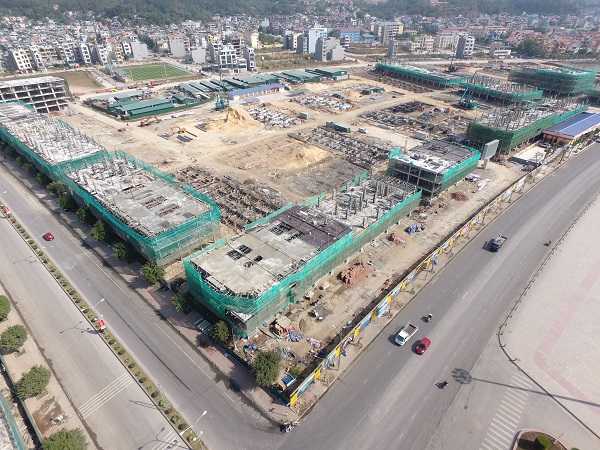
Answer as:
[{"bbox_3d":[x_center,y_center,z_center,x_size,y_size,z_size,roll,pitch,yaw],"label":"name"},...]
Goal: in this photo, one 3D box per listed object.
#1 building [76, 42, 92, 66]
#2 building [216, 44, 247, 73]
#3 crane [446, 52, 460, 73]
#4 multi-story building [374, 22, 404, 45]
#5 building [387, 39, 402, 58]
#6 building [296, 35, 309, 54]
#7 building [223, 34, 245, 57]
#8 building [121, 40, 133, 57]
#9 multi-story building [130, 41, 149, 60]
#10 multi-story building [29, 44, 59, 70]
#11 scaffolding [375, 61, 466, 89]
[{"bbox_3d":[-197.030,-156.500,317.390,4.830,17.070,15.960,-23,39,-30],"label":"building"},{"bbox_3d":[-63.190,-149.340,311.380,22.000,21.500,14.000,-14,36,-19],"label":"building"},{"bbox_3d":[131.010,-139.520,295.830,9.000,15.500,5.000,2,34,4],"label":"crane"},{"bbox_3d":[143.730,-306.290,558.110,36.000,29.000,24.000,-17,36,-25],"label":"multi-story building"},{"bbox_3d":[114.490,-214.970,424.140,9.000,18.500,14.000,-16,36,-24],"label":"building"},{"bbox_3d":[3.810,-234.040,451.620,7.500,19.500,17.000,-16,36,-24],"label":"building"},{"bbox_3d":[-78.550,-206.900,403.710,12.000,24.000,20.000,-16,36,-24],"label":"building"},{"bbox_3d":[-197.270,-196.330,390.670,8.000,17.000,12.000,-28,42,-34],"label":"building"},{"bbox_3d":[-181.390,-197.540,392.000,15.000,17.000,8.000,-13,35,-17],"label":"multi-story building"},{"bbox_3d":[-253.720,-162.700,338.940,12.500,20.000,16.000,22,40,31],"label":"multi-story building"},{"bbox_3d":[84.320,-109.180,251.870,16.210,5.790,76.300,-14,35,-20],"label":"scaffolding"}]

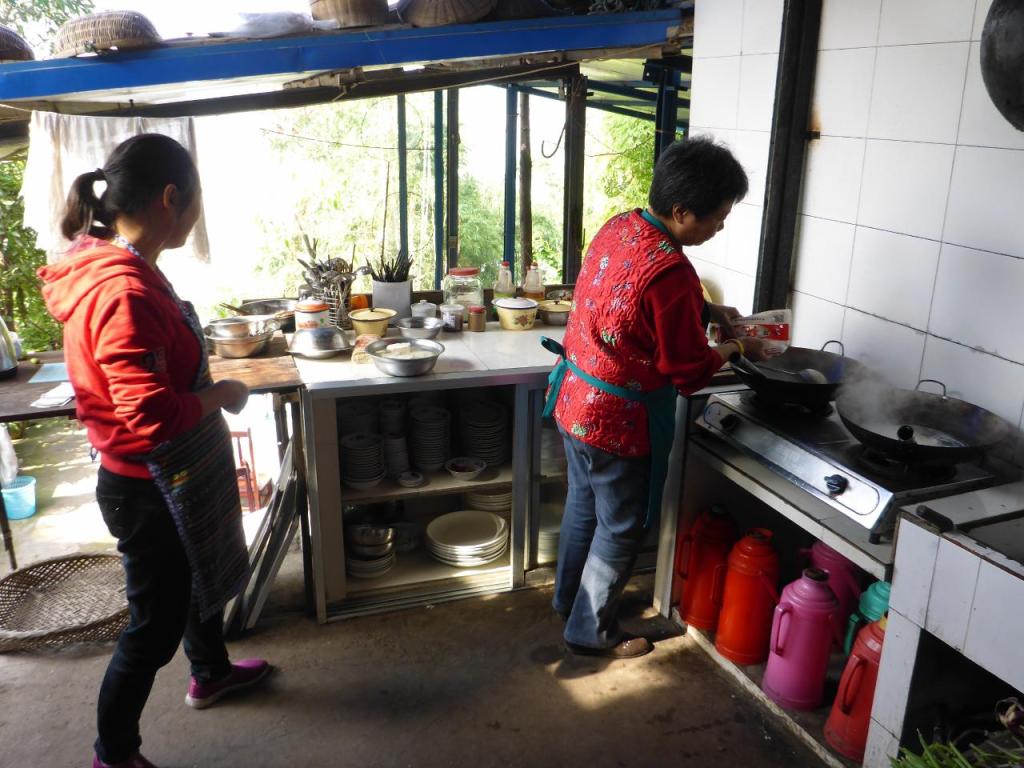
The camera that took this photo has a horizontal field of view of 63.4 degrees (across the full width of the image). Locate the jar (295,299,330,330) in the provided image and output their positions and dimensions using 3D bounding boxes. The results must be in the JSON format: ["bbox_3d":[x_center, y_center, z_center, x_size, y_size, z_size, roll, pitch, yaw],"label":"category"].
[{"bbox_3d":[-0.724,-0.252,3.008,0.120,0.108,0.120,0,17,-4],"label":"jar"}]

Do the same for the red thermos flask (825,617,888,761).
[{"bbox_3d":[0.852,0.717,2.004,0.205,0.370,0.165,-12,21,-35],"label":"red thermos flask"}]

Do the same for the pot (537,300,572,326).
[{"bbox_3d":[0.168,-0.274,3.158,0.146,0.092,0.146,1,17,0],"label":"pot"}]

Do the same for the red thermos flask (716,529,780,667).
[{"bbox_3d":[0.668,0.594,2.381,0.205,0.380,0.165,6,18,15],"label":"red thermos flask"}]

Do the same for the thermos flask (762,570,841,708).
[{"bbox_3d":[0.783,0.678,2.240,0.195,0.370,0.165,-7,19,-21],"label":"thermos flask"}]

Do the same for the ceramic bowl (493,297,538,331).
[{"bbox_3d":[0.014,-0.279,3.174,0.178,0.116,0.178,1,19,0],"label":"ceramic bowl"}]

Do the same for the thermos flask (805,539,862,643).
[{"bbox_3d":[0.946,0.603,2.465,0.195,0.370,0.165,-2,18,-6],"label":"thermos flask"}]

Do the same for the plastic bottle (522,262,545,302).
[{"bbox_3d":[0.085,-0.370,3.290,0.090,0.228,0.090,0,18,0],"label":"plastic bottle"}]

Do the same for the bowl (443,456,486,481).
[{"bbox_3d":[-0.149,0.282,2.685,0.136,0.046,0.136,1,17,0],"label":"bowl"}]

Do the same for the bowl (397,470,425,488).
[{"bbox_3d":[-0.337,0.319,2.744,0.090,0.027,0.090,1,19,0],"label":"bowl"}]

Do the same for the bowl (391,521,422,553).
[{"bbox_3d":[-0.377,0.545,2.925,0.117,0.072,0.117,0,18,0],"label":"bowl"}]

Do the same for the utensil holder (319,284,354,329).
[{"bbox_3d":[-0.663,-0.302,3.136,0.135,0.150,0.135,-6,20,-17],"label":"utensil holder"}]

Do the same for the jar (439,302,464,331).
[{"bbox_3d":[-0.216,-0.239,3.024,0.089,0.089,0.089,1,17,0],"label":"jar"}]

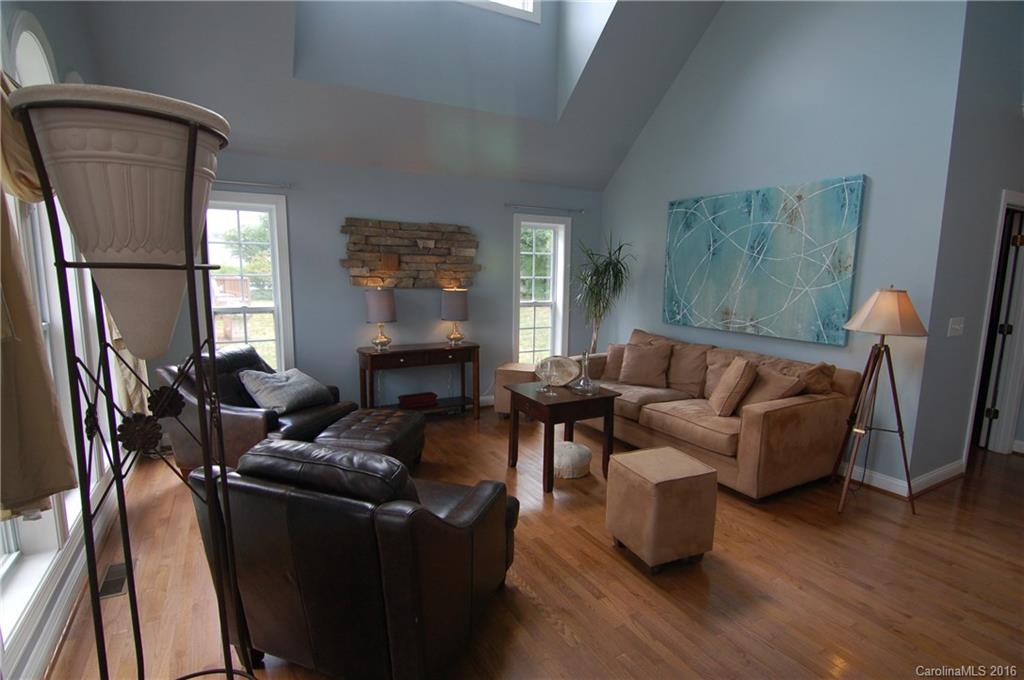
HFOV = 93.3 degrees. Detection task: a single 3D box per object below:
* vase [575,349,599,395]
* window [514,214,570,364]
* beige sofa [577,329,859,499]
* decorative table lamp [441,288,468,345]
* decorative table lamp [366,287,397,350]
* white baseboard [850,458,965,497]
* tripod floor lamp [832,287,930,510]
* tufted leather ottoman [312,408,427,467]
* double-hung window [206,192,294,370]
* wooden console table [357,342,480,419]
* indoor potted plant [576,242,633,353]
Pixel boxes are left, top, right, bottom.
[{"bbox_3d":[0.557,0.229,3.610,0.176,0.286,0.176,0,8,0],"label":"vase"},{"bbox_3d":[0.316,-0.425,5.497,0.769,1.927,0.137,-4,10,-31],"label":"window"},{"bbox_3d":[1.456,0.464,4.319,0.935,0.912,2.333,-4,10,-31],"label":"beige sofa"},{"bbox_3d":[-0.568,-0.226,4.855,0.265,0.563,0.265,0,8,0],"label":"decorative table lamp"},{"bbox_3d":[-1.205,-0.183,4.462,0.265,0.578,0.265,-4,9,-30],"label":"decorative table lamp"},{"bbox_3d":[2.942,0.961,3.599,0.820,0.116,0.402,-4,9,-30],"label":"white baseboard"},{"bbox_3d":[2.344,0.369,3.189,0.480,1.444,0.520,1,8,0],"label":"tripod floor lamp"},{"bbox_3d":[-0.979,0.802,3.444,0.499,0.414,0.708,1,8,5],"label":"tufted leather ottoman"},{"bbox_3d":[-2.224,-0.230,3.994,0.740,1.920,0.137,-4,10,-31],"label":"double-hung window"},{"bbox_3d":[-0.863,0.455,4.708,1.110,0.749,0.335,-4,9,-29],"label":"wooden console table"},{"bbox_3d":[0.938,-0.199,5.432,0.623,1.892,0.623,-4,10,-31],"label":"indoor potted plant"}]

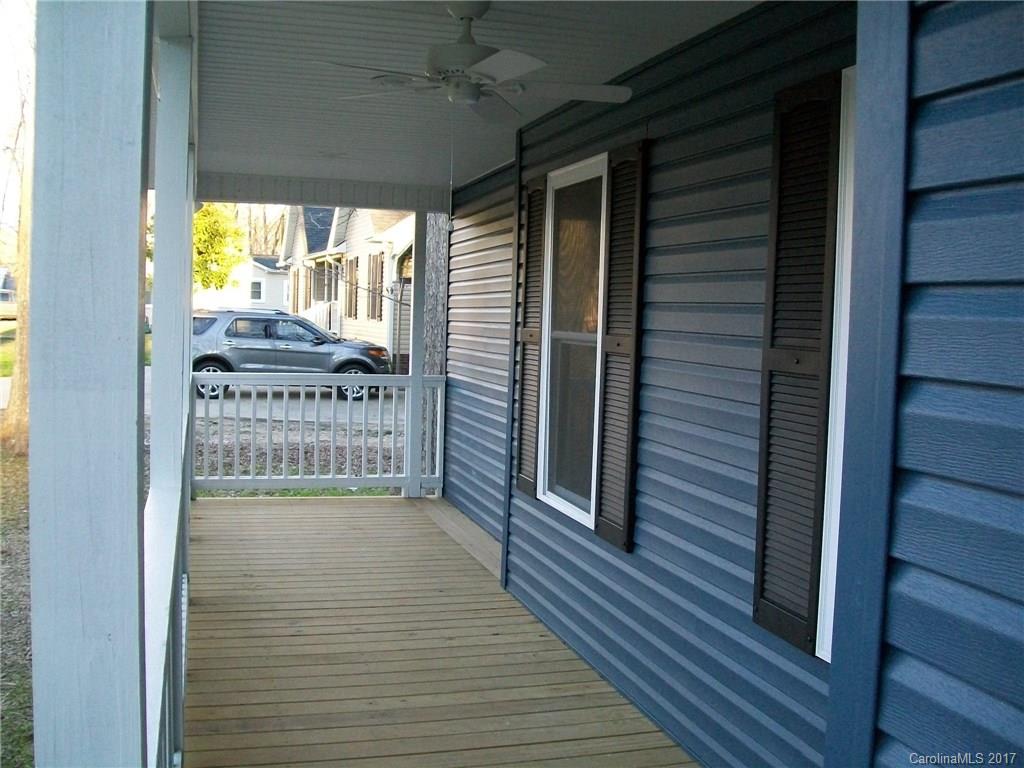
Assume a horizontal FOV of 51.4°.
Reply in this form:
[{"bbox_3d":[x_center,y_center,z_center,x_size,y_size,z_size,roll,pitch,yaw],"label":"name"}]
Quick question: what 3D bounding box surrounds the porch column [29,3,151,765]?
[{"bbox_3d":[-0.384,0.287,0.964,0.092,2.250,0.092,1,4,-17],"label":"porch column"}]

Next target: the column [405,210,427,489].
[{"bbox_3d":[-0.749,-0.222,8.406,0.094,2.250,0.094,1,4,-17],"label":"column"}]

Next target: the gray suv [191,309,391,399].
[{"bbox_3d":[-4.940,-0.640,22.120,5.000,1.790,2.020,1,4,-16],"label":"gray suv"}]

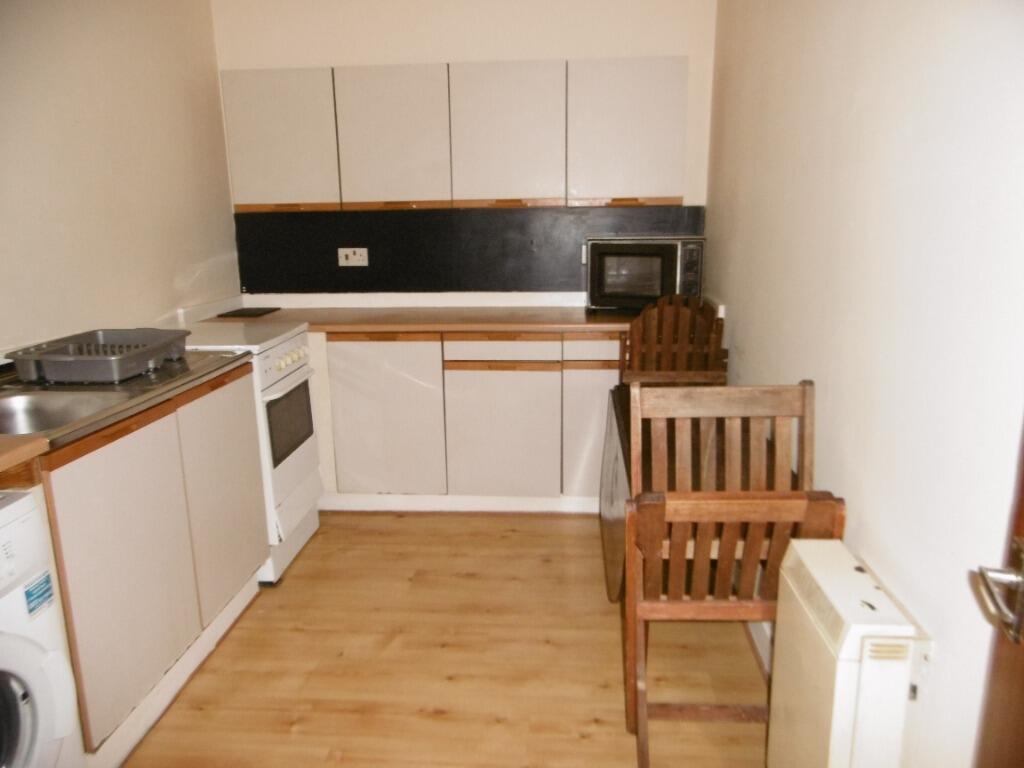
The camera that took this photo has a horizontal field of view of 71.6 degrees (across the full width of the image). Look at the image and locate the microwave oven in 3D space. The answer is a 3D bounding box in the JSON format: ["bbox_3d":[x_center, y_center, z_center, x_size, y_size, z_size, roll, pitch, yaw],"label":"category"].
[{"bbox_3d":[0.621,-0.529,3.407,0.530,0.340,0.324,0,13,4],"label":"microwave oven"}]

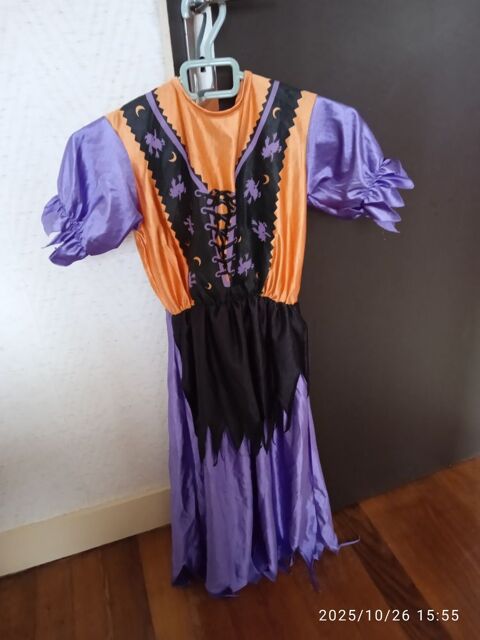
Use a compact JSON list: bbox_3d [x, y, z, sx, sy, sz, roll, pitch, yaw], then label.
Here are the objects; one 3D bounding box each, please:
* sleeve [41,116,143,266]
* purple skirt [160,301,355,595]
[{"bbox_3d":[-0.194,-0.160,0.658,0.137,0.183,0.085,-11,29,-13],"label":"sleeve"},{"bbox_3d":[0.019,0.251,0.922,0.345,0.600,0.145,-8,29,-8],"label":"purple skirt"}]

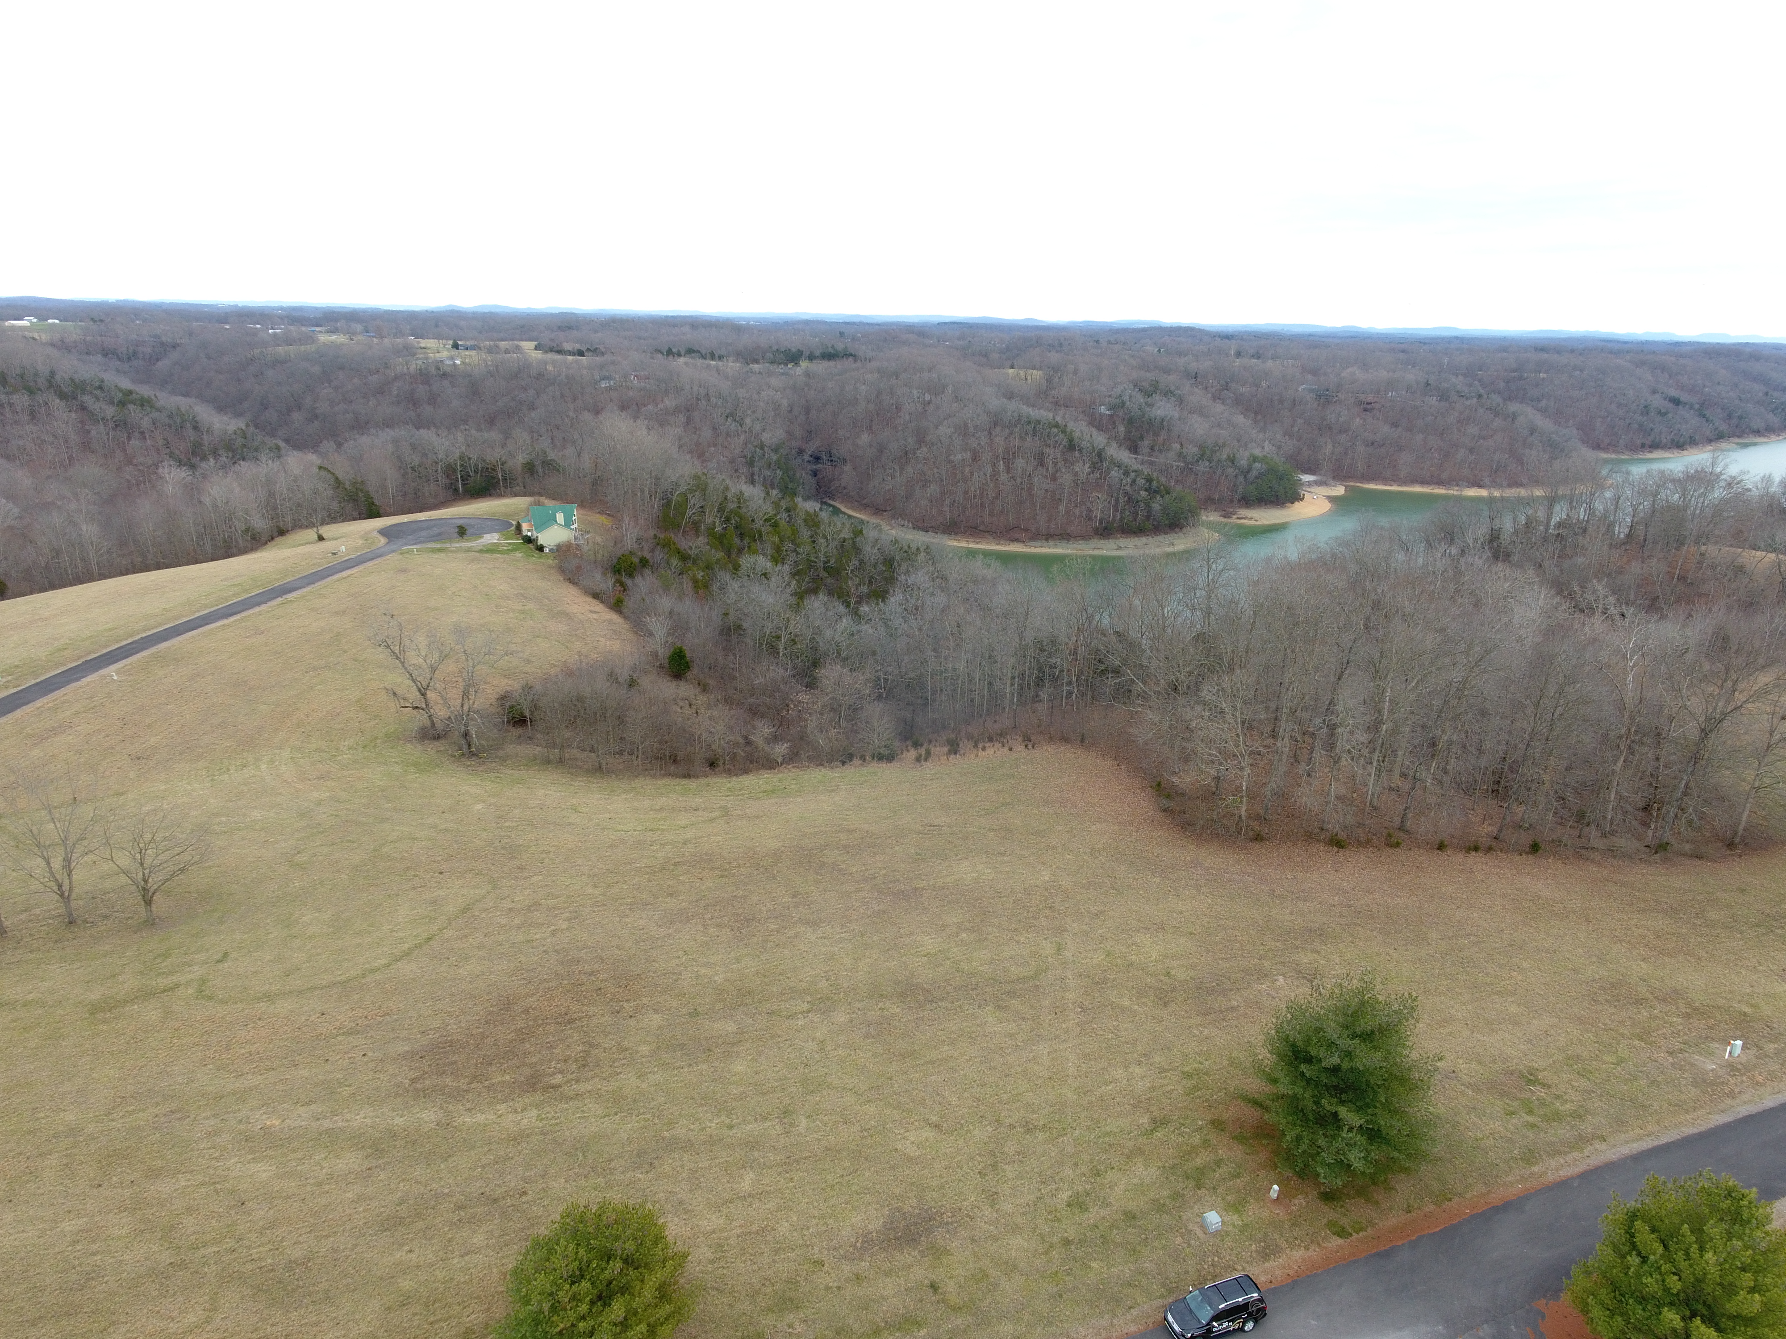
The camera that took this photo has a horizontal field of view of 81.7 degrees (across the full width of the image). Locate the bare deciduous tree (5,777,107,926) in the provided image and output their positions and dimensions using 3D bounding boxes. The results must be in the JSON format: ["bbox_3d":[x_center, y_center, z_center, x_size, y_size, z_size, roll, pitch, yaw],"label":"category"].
[{"bbox_3d":[-67.740,14.823,83.711,6.300,12.870,6.300,-15,25,-40],"label":"bare deciduous tree"}]

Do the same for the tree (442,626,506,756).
[{"bbox_3d":[-48.300,2.654,119.809,7.460,15.360,7.460,-7,21,-23],"label":"tree"}]

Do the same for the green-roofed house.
[{"bbox_3d":[-74.170,-30.934,221.763,11.500,8.800,10.000,-8,21,-25],"label":"green-roofed house"}]

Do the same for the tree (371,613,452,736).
[{"bbox_3d":[-57.894,0.972,124.194,9.350,15.290,9.350,-8,21,-24],"label":"tree"}]

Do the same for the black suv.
[{"bbox_3d":[15.869,31.665,50.942,4.950,1.800,1.970,-5,20,-18],"label":"black suv"}]

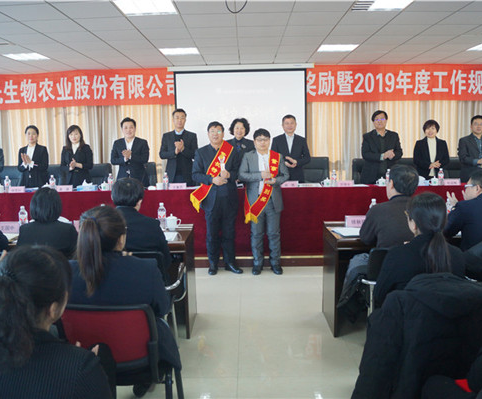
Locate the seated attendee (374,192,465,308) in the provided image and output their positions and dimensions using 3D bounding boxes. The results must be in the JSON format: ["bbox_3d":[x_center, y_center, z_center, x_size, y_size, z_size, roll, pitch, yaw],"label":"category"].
[{"bbox_3d":[0.921,0.582,2.498,0.500,1.280,0.720,-3,8,-13],"label":"seated attendee"}]

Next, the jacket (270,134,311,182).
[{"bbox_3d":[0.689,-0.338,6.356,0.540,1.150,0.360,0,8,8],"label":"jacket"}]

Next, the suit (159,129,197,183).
[{"bbox_3d":[-0.866,-0.578,6.339,0.530,0.780,0.340,-2,8,-8],"label":"suit"}]

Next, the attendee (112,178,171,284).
[{"bbox_3d":[-0.669,0.500,3.122,0.560,1.337,0.740,0,8,9],"label":"attendee"}]

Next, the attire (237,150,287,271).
[{"bbox_3d":[0.271,0.132,5.233,0.560,1.396,0.360,-1,8,3],"label":"attire"}]

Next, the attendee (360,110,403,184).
[{"bbox_3d":[1.948,-0.335,6.343,0.550,1.797,0.380,0,8,9],"label":"attendee"}]

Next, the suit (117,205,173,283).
[{"bbox_3d":[-0.708,0.330,2.990,0.530,0.650,0.480,0,7,8],"label":"suit"}]

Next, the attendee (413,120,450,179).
[{"bbox_3d":[2.635,-0.254,6.218,0.490,1.620,0.360,1,7,10],"label":"attendee"}]

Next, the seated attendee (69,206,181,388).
[{"bbox_3d":[-0.537,0.586,2.265,0.510,1.230,0.820,0,7,8],"label":"seated attendee"}]

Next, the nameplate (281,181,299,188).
[{"bbox_3d":[0.652,-0.194,5.921,0.215,0.085,0.065,-1,8,1],"label":"nameplate"}]

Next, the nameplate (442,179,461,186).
[{"bbox_3d":[2.658,-0.222,5.638,0.200,0.095,0.060,-1,7,0],"label":"nameplate"}]

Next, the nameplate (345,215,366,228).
[{"bbox_3d":[1.001,0.189,3.861,0.200,0.100,0.060,-1,7,0],"label":"nameplate"}]

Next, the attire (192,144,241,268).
[{"bbox_3d":[-0.262,0.059,5.244,0.560,1.420,0.360,-2,7,-8],"label":"attire"}]

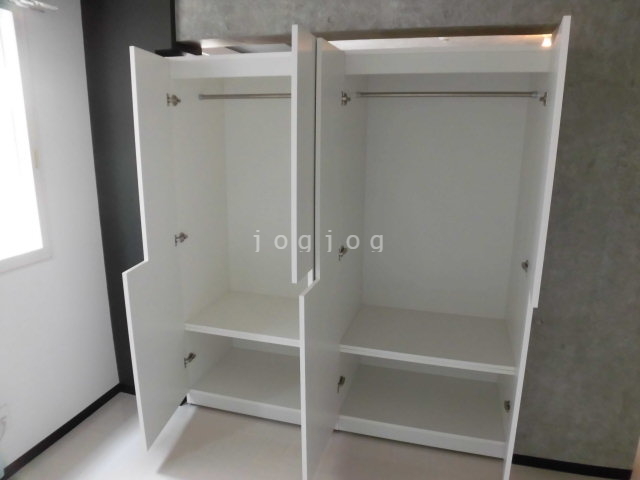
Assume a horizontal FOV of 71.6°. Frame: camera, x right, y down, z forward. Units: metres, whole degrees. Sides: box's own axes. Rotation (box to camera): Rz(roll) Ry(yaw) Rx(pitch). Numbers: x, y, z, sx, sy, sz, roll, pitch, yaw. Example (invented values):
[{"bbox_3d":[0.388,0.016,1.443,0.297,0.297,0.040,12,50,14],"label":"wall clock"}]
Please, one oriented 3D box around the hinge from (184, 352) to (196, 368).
[{"bbox_3d":[-0.752,0.700,2.576,0.032,0.060,0.075,4,14,14],"label":"hinge"}]

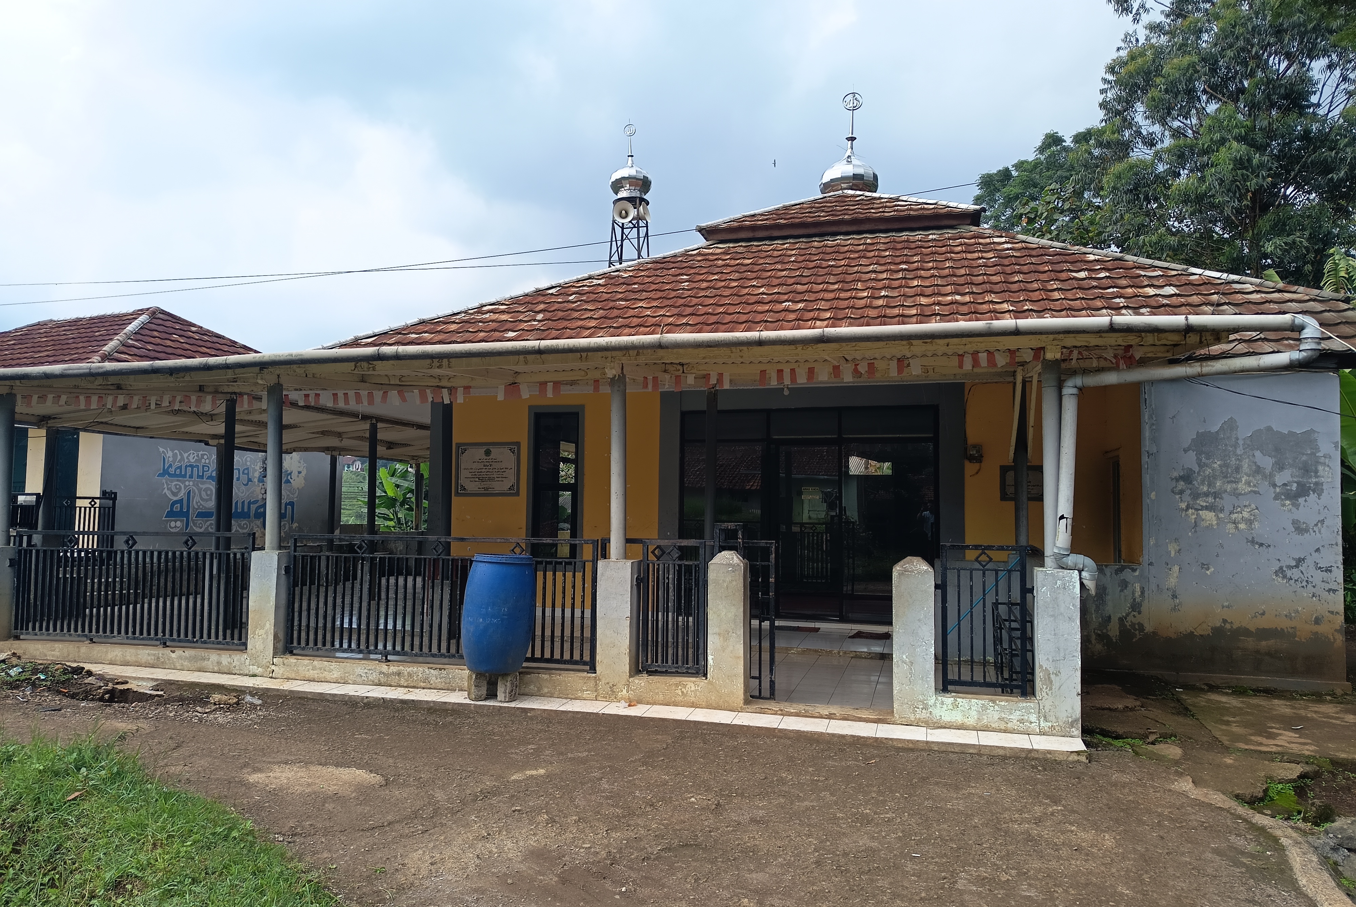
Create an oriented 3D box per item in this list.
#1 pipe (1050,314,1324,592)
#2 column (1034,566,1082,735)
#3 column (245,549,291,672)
[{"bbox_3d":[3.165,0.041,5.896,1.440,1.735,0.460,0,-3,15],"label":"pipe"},{"bbox_3d":[2.529,1.313,6.276,0.259,1.083,0.260,0,-3,15],"label":"column"},{"bbox_3d":[-3.375,1.326,7.830,0.246,1.000,0.260,0,-3,15],"label":"column"}]

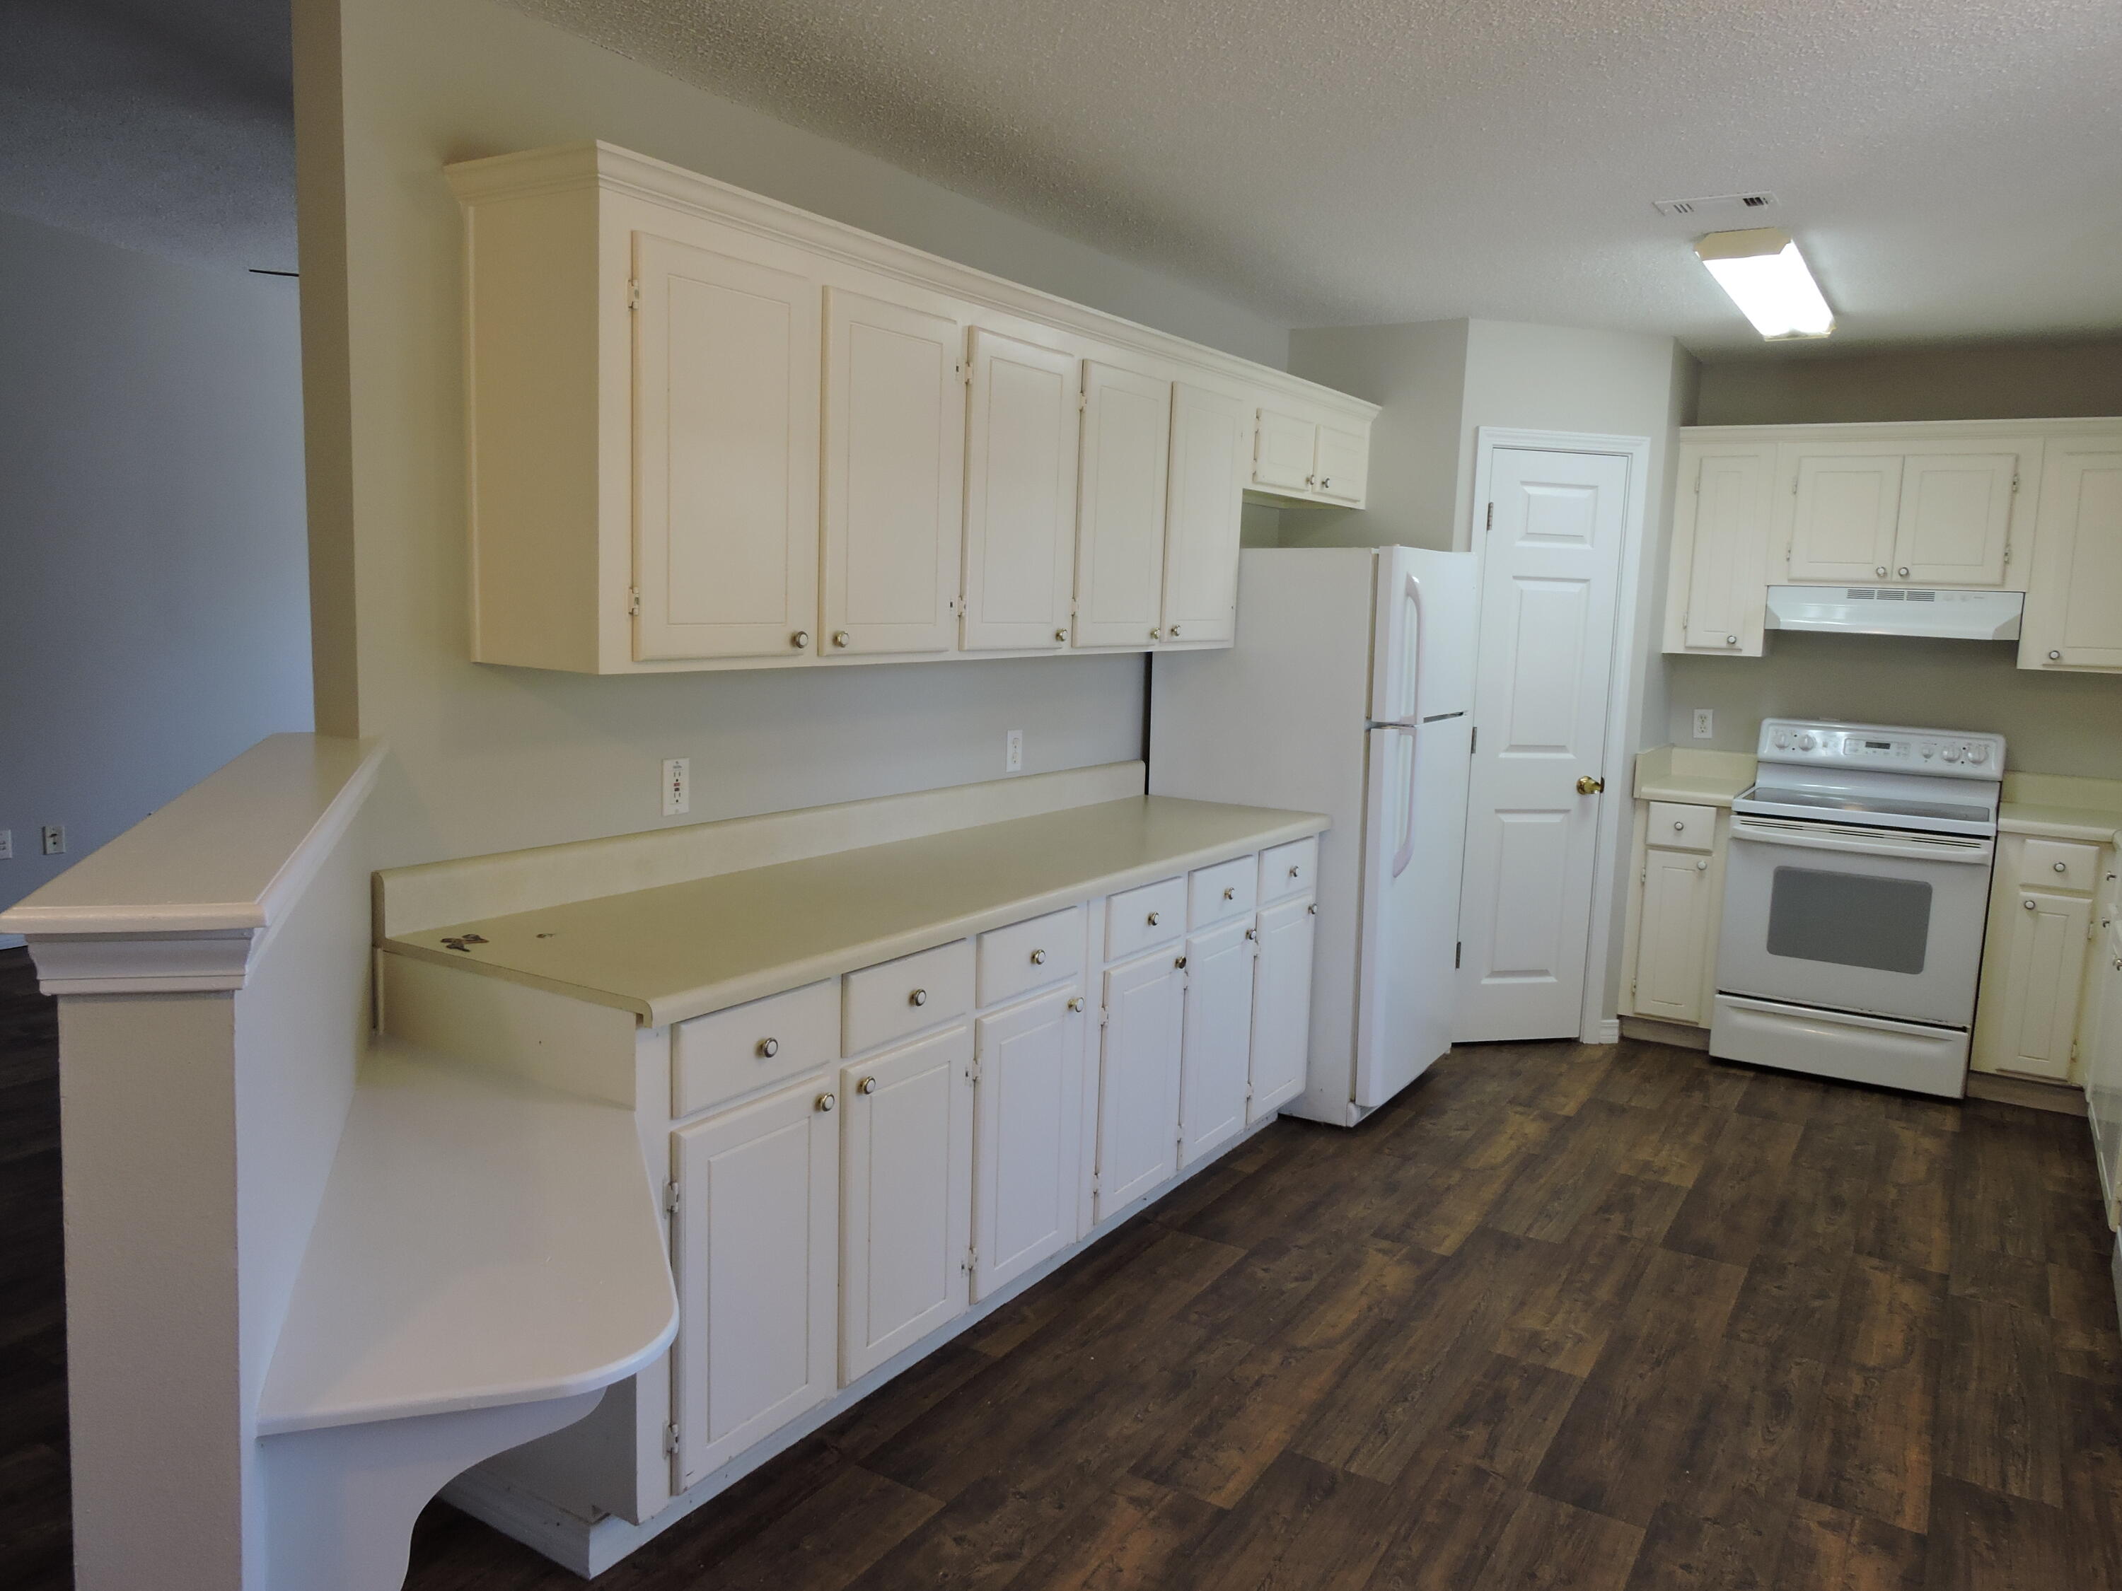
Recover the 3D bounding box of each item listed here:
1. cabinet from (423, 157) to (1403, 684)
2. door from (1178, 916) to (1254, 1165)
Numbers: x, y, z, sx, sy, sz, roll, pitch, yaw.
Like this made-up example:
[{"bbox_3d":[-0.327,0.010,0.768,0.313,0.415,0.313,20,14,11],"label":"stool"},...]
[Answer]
[{"bbox_3d":[0.020,-0.748,3.643,0.382,0.782,3.196,7,10,32],"label":"cabinet"},{"bbox_3d":[0.389,0.622,3.747,0.025,0.577,0.352,6,9,33],"label":"door"}]

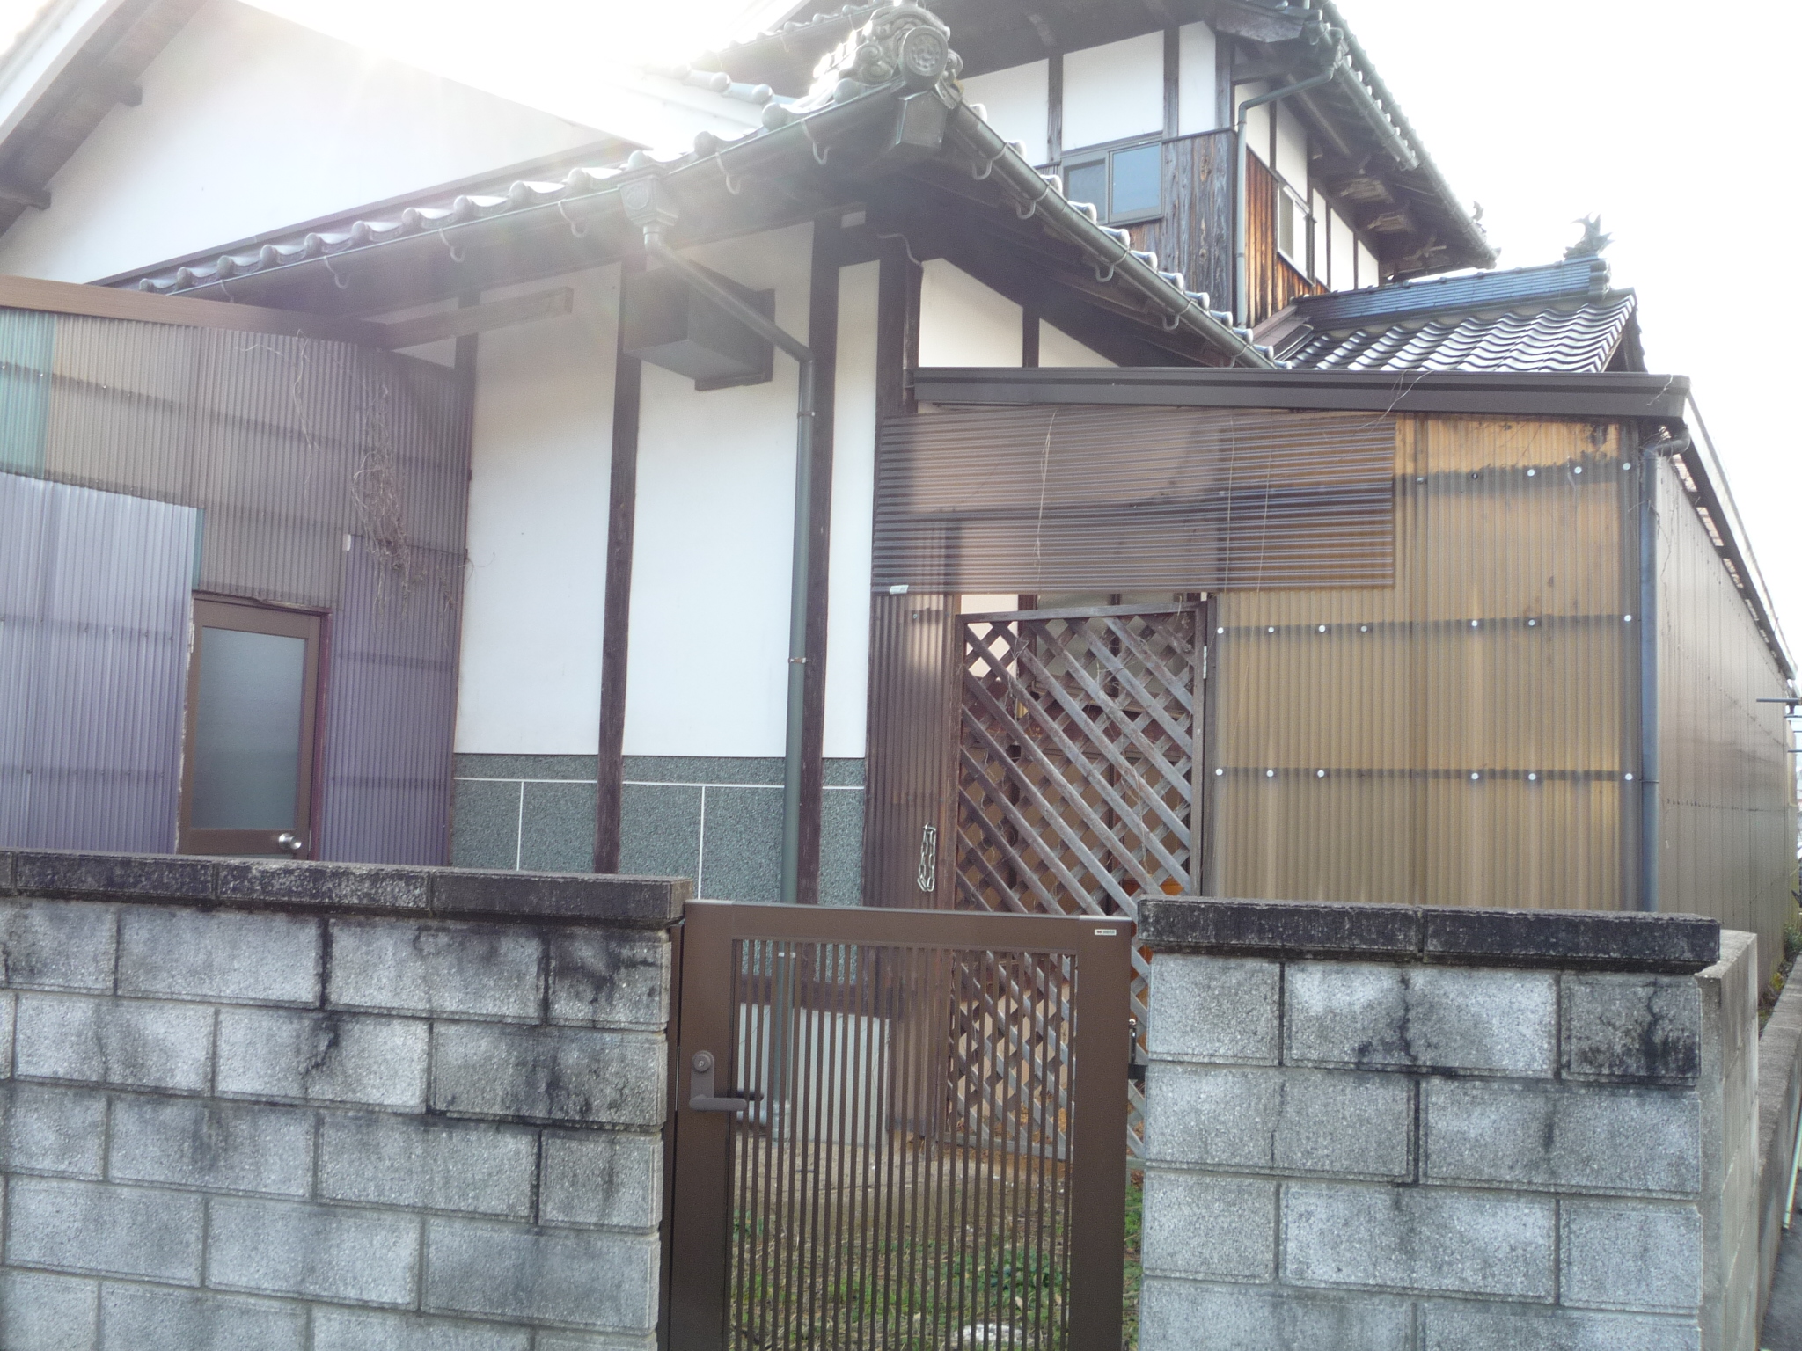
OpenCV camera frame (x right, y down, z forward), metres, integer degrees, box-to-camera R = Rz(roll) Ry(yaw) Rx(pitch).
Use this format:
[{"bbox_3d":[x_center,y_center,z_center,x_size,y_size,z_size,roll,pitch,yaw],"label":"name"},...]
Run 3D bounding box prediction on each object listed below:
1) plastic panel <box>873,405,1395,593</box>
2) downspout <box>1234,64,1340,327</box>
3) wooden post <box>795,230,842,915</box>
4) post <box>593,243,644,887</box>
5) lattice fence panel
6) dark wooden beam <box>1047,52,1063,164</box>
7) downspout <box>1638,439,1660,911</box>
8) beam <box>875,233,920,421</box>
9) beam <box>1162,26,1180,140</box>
[{"bbox_3d":[0.698,-0.602,5.171,1.833,0.655,0.020,0,-4,30],"label":"plastic panel"},{"bbox_3d":[2.730,-3.401,11.111,0.721,1.800,0.080,-1,-5,30],"label":"downspout"},{"bbox_3d":[-0.290,-0.366,5.876,0.115,2.716,0.110,-1,-5,30],"label":"wooden post"},{"bbox_3d":[-1.111,-0.377,6.359,0.120,2.658,0.110,-1,-5,30],"label":"post"},{"bbox_3d":[0.563,0.678,5.171,0.914,1.806,0.040,-1,-5,30],"label":"lattice fence panel"},{"bbox_3d":[1.212,-4.353,12.029,0.120,0.881,0.100,-1,-5,30],"label":"dark wooden beam"},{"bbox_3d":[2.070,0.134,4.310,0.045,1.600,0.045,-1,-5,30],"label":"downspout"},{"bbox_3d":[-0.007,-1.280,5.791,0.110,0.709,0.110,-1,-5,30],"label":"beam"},{"bbox_3d":[2.021,-4.368,11.555,0.120,0.866,0.100,-1,-5,30],"label":"beam"}]

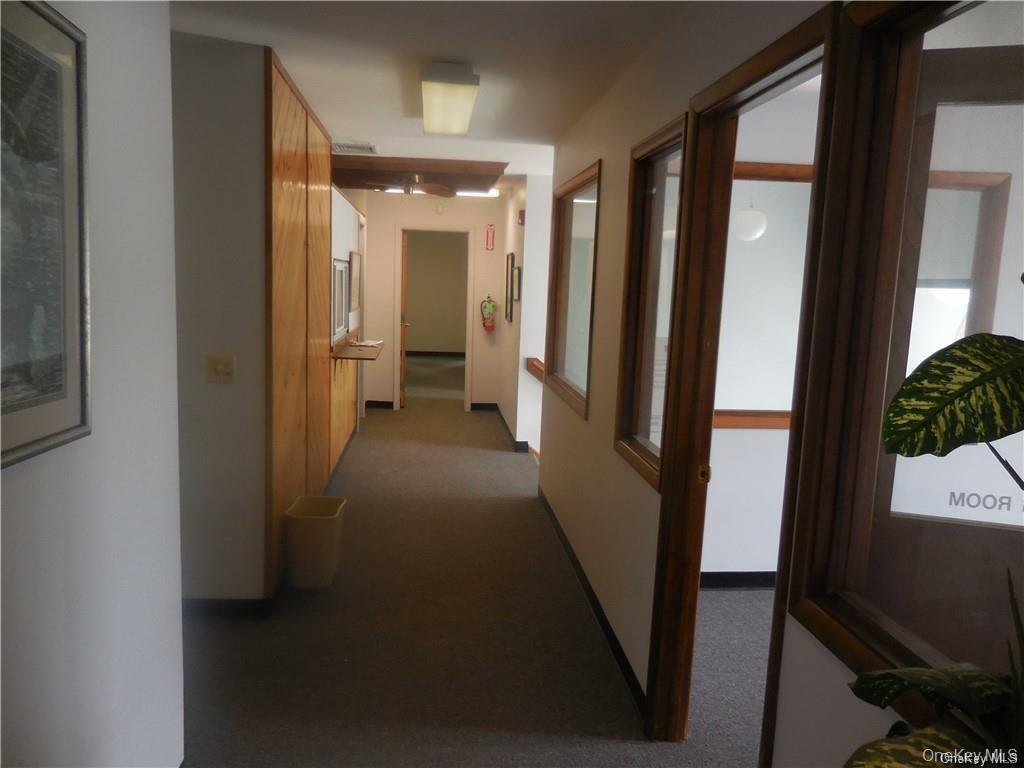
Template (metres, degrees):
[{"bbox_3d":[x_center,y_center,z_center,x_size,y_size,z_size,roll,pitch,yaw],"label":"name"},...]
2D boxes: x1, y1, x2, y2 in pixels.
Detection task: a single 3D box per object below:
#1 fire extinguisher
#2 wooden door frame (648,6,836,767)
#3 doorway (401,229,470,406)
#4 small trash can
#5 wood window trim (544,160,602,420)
[{"bbox_3d":[-0.260,-0.800,8.387,0.180,0.420,0.140,1,8,-6],"label":"fire extinguisher"},{"bbox_3d":[0.602,0.211,2.005,0.130,2.080,0.880,1,8,-6],"label":"wooden door frame"},{"bbox_3d":[-0.886,-0.712,8.467,0.790,2.060,0.130,1,8,-6],"label":"doorway"},{"bbox_3d":[-0.974,0.789,3.686,0.260,0.365,0.340,1,8,-6],"label":"small trash can"},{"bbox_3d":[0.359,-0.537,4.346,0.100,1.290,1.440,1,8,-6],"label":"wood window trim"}]

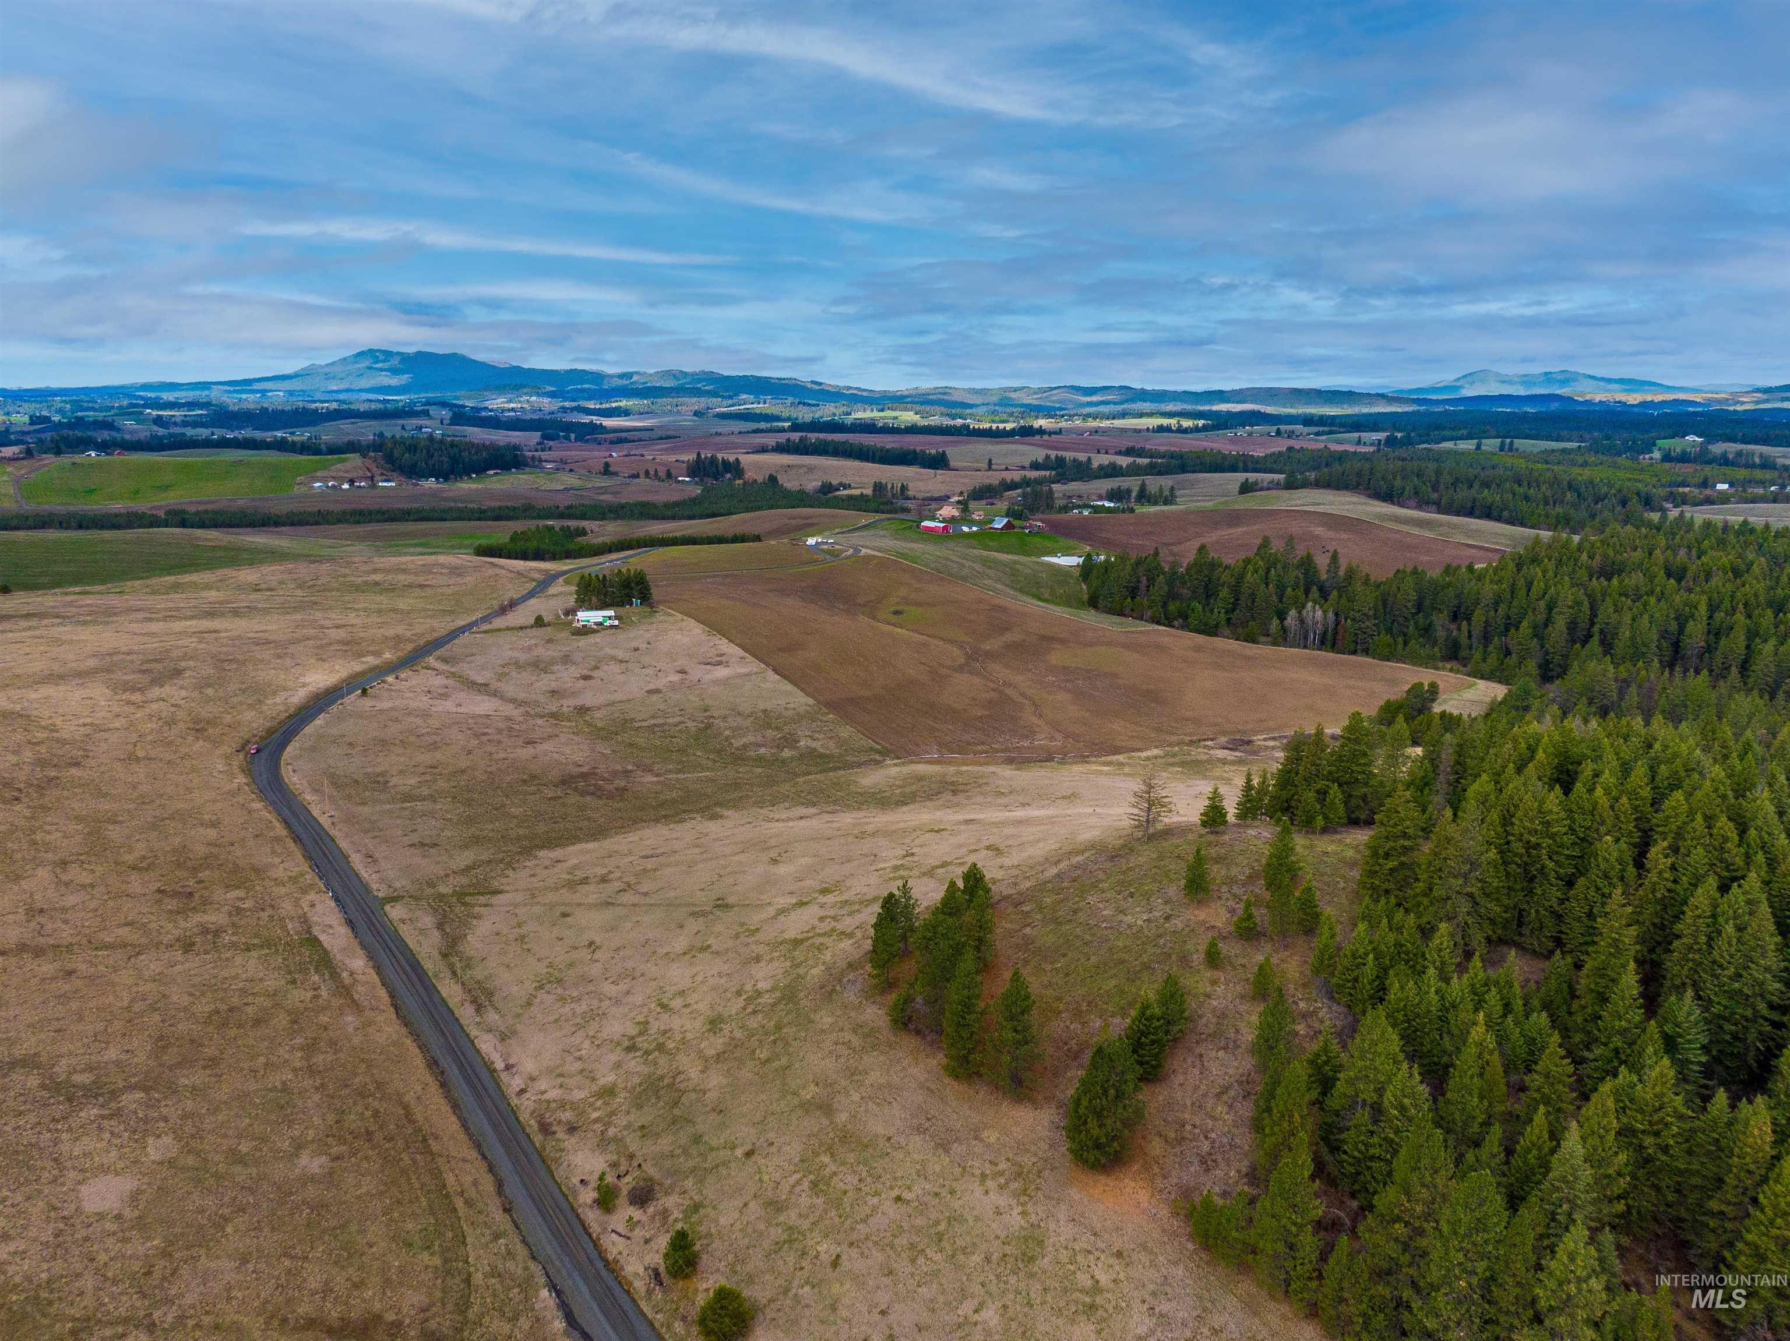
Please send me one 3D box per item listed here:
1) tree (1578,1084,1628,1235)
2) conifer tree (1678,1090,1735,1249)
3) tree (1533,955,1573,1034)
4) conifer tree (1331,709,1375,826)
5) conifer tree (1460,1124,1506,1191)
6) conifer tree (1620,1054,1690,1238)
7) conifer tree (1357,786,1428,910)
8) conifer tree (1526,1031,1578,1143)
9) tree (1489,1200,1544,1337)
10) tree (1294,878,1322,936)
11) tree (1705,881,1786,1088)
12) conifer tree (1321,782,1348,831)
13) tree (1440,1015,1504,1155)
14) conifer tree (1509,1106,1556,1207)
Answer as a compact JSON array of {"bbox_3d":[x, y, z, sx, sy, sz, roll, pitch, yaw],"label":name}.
[{"bbox_3d":[93.160,65.430,164.720,7.060,23.140,7.060,0,12,0],"label":"tree"},{"bbox_3d":[82.330,50.580,125.710,5.360,18.500,5.360,0,13,0],"label":"conifer tree"},{"bbox_3d":[86.820,43.090,163.520,5.190,12.640,5.190,0,13,0],"label":"tree"},{"bbox_3d":[86.430,18.470,234.470,8.460,21.770,8.460,0,13,0],"label":"conifer tree"},{"bbox_3d":[80.870,67.480,167.770,5.480,13.820,5.480,0,12,0],"label":"conifer tree"},{"bbox_3d":[100.930,63.700,164.920,8.740,26.430,8.740,0,12,0],"label":"conifer tree"},{"bbox_3d":[98.010,35.260,243.360,13.170,26.120,13.170,0,12,0],"label":"conifer tree"},{"bbox_3d":[76.010,48.090,143.460,6.120,13.610,6.120,0,13,0],"label":"conifer tree"},{"bbox_3d":[54.150,53.360,108.190,4.610,16.710,4.610,0,13,0],"label":"tree"},{"bbox_3d":[79.080,45.200,237.070,5.340,11.430,5.340,0,12,0],"label":"tree"},{"bbox_3d":[106.010,39.280,154.540,9.800,28.000,9.800,0,13,0],"label":"tree"},{"bbox_3d":[82.130,25.390,232.030,4.820,9.340,4.820,0,13,0],"label":"conifer tree"},{"bbox_3d":[82.660,60.190,177.790,8.620,23.740,8.620,0,12,0],"label":"tree"},{"bbox_3d":[87.190,66.870,169.030,6.290,16.470,6.290,0,12,0],"label":"conifer tree"}]

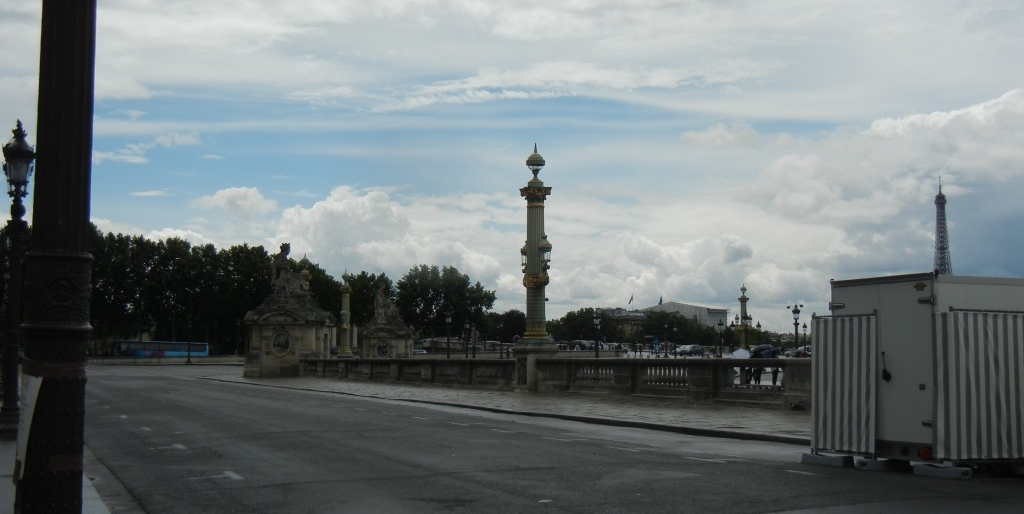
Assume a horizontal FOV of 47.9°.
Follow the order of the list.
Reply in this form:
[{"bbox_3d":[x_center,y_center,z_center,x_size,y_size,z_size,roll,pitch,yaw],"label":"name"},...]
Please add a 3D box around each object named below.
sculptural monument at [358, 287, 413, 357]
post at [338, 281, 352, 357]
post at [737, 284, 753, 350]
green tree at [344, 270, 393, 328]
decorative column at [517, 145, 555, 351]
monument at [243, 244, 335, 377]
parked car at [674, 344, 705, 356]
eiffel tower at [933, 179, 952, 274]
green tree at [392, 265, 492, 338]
[{"bbox_3d":[-14.869,8.492,137.784,5.800,10.310,5.800,0,-5,3],"label":"sculptural monument"},{"bbox_3d":[-17.400,6.065,120.932,1.550,8.900,1.550,0,-5,3],"label":"post"},{"bbox_3d":[31.213,8.078,154.886,1.700,8.790,1.700,0,-5,3],"label":"post"},{"bbox_3d":[-25.480,10.623,204.854,11.500,16.860,11.000,0,-5,0],"label":"green tree"},{"bbox_3d":[1.045,-0.405,50.227,1.600,9.050,1.600,0,-5,3],"label":"decorative column"},{"bbox_3d":[-17.659,4.219,91.983,5.800,10.560,5.800,0,-5,3],"label":"monument"},{"bbox_3d":[24.537,12.856,159.486,4.400,1.650,1.800,4,-7,-41],"label":"parked car"},{"bbox_3d":[762.100,16.400,2038.100,125.000,326.000,125.000,0,-5,-4],"label":"eiffel tower"},{"bbox_3d":[-11.988,10.089,204.901,17.000,17.930,14.000,0,-5,0],"label":"green tree"}]

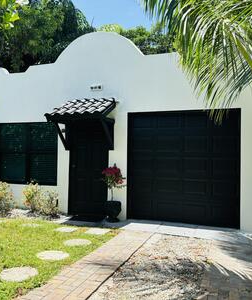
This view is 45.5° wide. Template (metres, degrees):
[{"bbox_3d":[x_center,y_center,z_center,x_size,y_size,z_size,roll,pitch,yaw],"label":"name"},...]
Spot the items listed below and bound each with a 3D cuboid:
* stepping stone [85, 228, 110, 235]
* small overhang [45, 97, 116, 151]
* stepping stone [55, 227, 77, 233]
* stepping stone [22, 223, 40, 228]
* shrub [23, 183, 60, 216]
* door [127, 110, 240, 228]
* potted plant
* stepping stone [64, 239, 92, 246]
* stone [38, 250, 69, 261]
[{"bbox_3d":[-0.500,1.469,5.346,0.446,0.050,0.436,1,-1,0],"label":"stepping stone"},{"bbox_3d":[-0.947,-0.560,6.438,1.299,1.131,0.714,0,-1,20],"label":"small overhang"},{"bbox_3d":[-1.085,1.464,5.432,0.417,0.050,0.397,1,-1,0],"label":"stepping stone"},{"bbox_3d":[-1.822,1.459,5.761,0.387,0.050,0.377,1,-1,0],"label":"stepping stone"},{"bbox_3d":[-1.840,1.079,6.702,0.744,0.754,0.555,0,-1,20],"label":"shrub"},{"bbox_3d":[1.113,0.345,6.068,2.246,2.267,0.119,0,-1,20],"label":"door"},{"bbox_3d":[-0.222,0.884,6.239,0.436,1.170,0.417,0,-1,20],"label":"potted plant"},{"bbox_3d":[-0.745,1.459,4.672,0.435,0.050,0.417,1,-1,0],"label":"stepping stone"},{"bbox_3d":[-0.983,1.449,4.072,0.434,0.050,0.417,1,-1,0],"label":"stone"}]

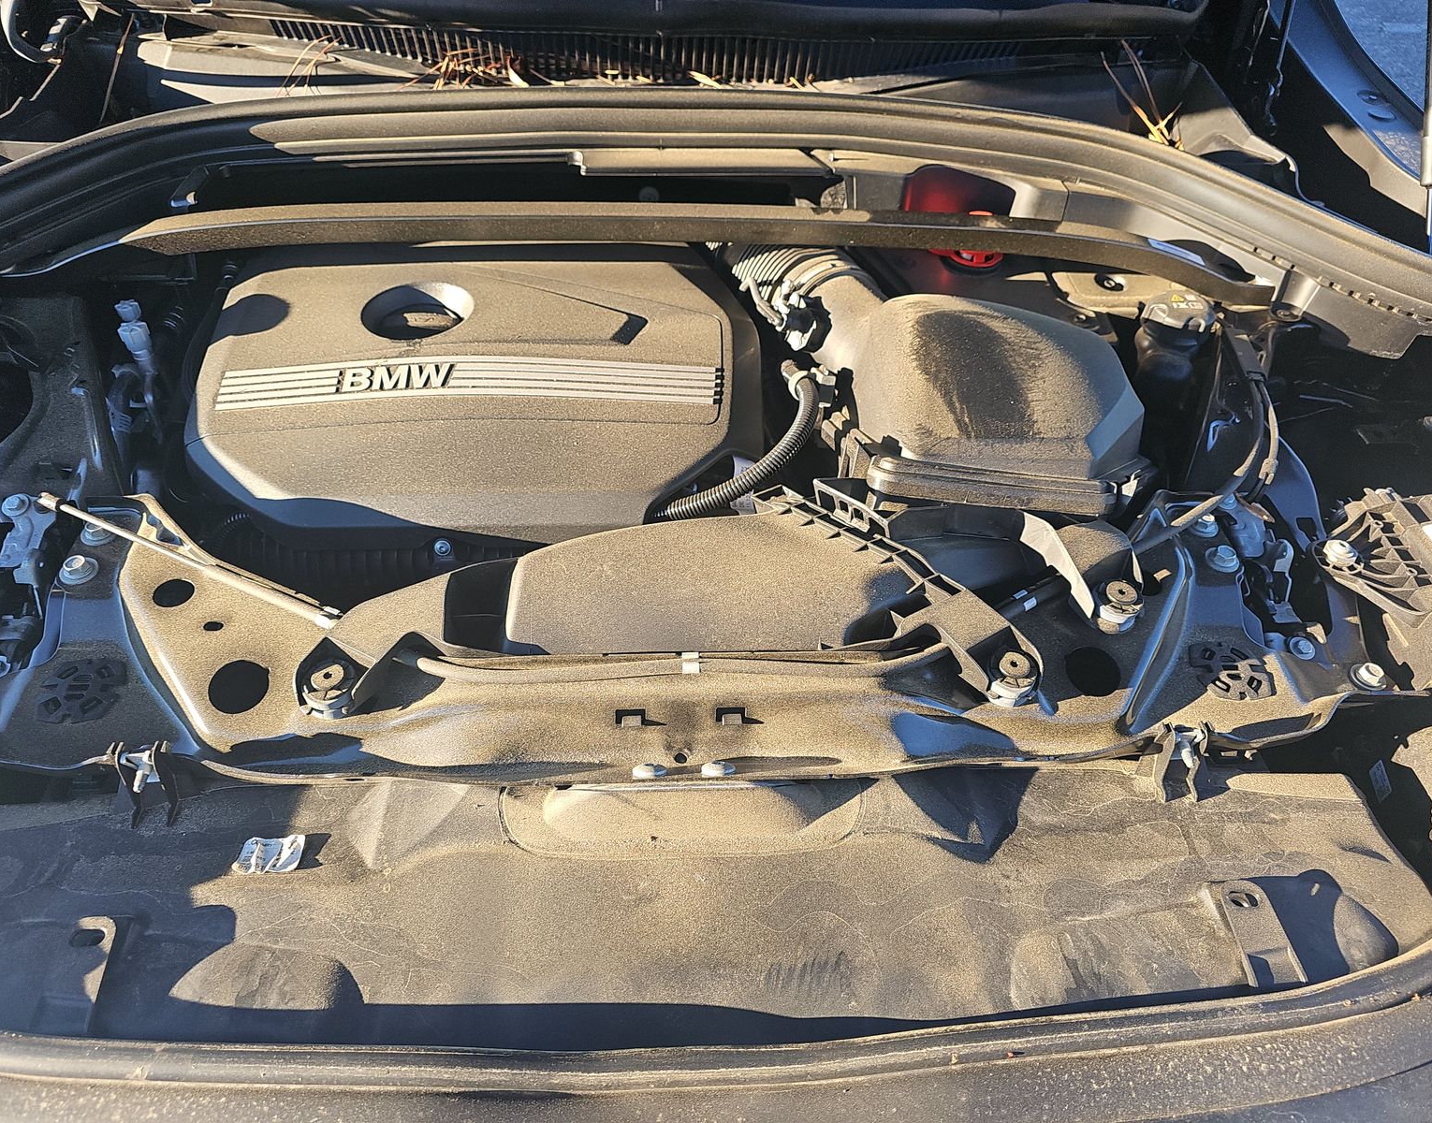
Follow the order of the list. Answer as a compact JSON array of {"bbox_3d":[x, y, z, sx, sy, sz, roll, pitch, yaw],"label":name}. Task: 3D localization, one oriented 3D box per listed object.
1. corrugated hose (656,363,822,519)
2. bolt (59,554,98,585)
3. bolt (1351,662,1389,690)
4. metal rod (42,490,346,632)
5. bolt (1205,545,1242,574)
[{"bbox_3d":[0.028,-0.088,0.852,0.185,0.078,0.075,-35,56,-29],"label":"corrugated hose"},{"bbox_3d":[-0.445,0.005,0.696,0.025,0.012,0.025,-1,47,-2],"label":"bolt"},{"bbox_3d":[0.448,0.078,0.682,0.023,0.012,0.023,-1,47,-2],"label":"bolt"},{"bbox_3d":[-0.412,-0.003,0.767,0.292,0.013,0.013,20,50,13],"label":"metal rod"},{"bbox_3d":[0.367,-0.003,0.720,0.025,0.012,0.025,-1,47,-2],"label":"bolt"}]

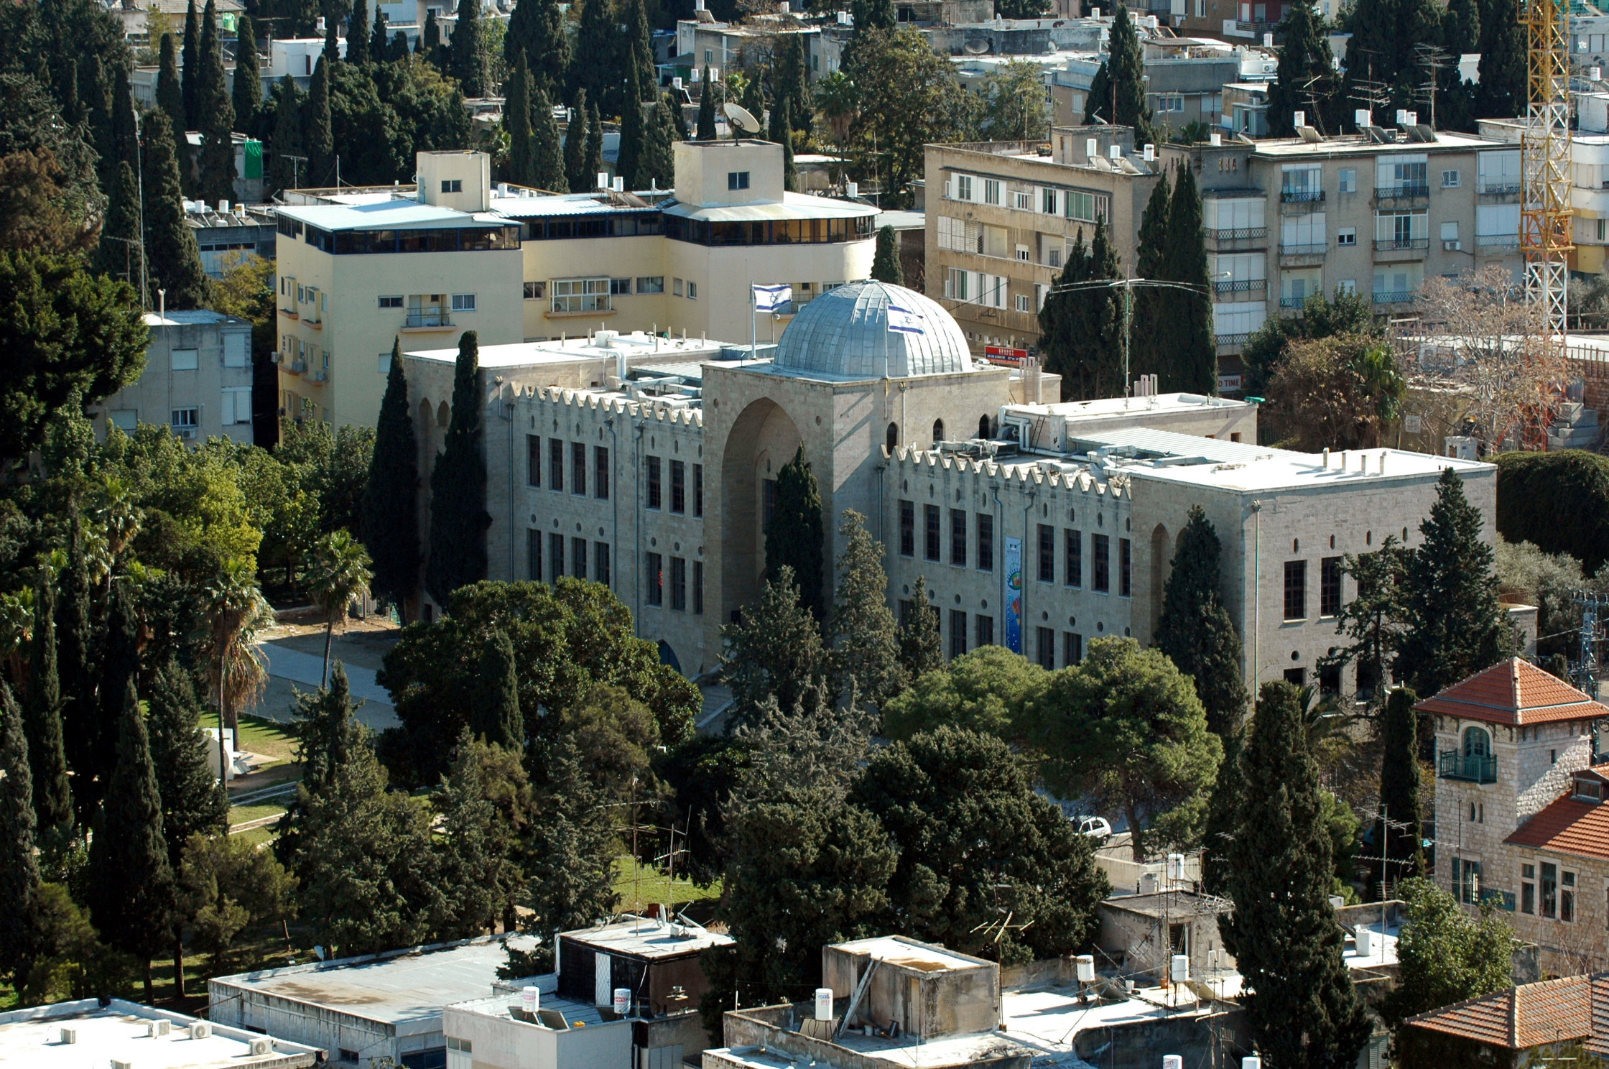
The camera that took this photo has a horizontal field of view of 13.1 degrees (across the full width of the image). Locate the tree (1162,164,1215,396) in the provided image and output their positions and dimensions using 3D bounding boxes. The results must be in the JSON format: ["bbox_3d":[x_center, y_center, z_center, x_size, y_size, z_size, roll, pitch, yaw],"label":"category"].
[{"bbox_3d":[22.750,-14.110,414.630,3.120,15.770,3.120,0,8,3],"label":"tree"}]

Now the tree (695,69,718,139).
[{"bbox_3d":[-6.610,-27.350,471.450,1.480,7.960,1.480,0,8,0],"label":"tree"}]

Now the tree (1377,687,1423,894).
[{"bbox_3d":[27.570,12.120,323.810,2.150,10.260,2.150,0,8,5],"label":"tree"}]

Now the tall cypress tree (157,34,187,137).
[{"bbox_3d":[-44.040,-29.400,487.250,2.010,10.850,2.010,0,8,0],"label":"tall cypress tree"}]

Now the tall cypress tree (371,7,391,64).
[{"bbox_3d":[-36.310,-41.370,599.880,1.830,7.530,1.830,-1,8,-3],"label":"tall cypress tree"}]

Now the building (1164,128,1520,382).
[{"bbox_3d":[32.423,-17.595,436.264,22.770,15.600,10.930,-6,10,-36],"label":"building"}]

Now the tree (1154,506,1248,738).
[{"bbox_3d":[19.170,5.820,338.720,4.680,14.510,4.680,0,8,3],"label":"tree"}]

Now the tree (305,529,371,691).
[{"bbox_3d":[-25.520,4.410,383.160,3.710,9.240,3.710,-1,8,-4],"label":"tree"}]

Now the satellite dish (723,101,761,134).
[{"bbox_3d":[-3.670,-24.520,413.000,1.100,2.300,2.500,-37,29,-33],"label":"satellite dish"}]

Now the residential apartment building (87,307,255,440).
[{"bbox_3d":[-36.990,-5.870,396.300,10.200,12.500,8.500,-3,8,-18],"label":"residential apartment building"}]

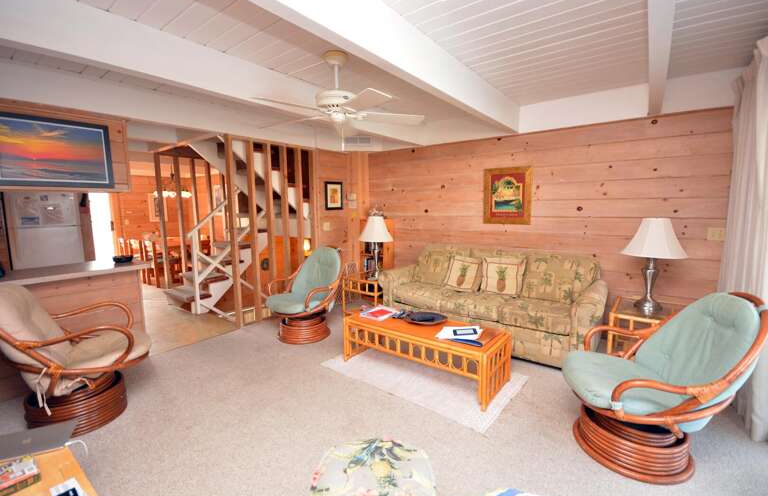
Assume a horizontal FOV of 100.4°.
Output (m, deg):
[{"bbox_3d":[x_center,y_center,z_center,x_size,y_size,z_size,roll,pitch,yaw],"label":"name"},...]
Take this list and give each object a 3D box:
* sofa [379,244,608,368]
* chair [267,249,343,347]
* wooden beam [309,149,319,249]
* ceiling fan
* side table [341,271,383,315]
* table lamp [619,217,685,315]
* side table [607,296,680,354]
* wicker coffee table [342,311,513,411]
[{"bbox_3d":[1.070,0.484,3.477,2.209,0.886,0.817,6,10,39],"label":"sofa"},{"bbox_3d":[-0.826,0.484,3.438,0.686,0.921,0.845,5,9,36],"label":"chair"},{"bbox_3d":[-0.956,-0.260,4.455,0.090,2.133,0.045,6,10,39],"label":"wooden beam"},{"bbox_3d":[-0.335,-1.033,2.253,1.246,0.633,1.246,6,10,39],"label":"ceiling fan"},{"bbox_3d":[-0.135,0.605,4.185,0.485,0.478,0.623,5,9,35],"label":"side table"},{"bbox_3d":[2.167,0.148,2.583,0.413,0.767,0.413,6,10,39],"label":"table lamp"},{"bbox_3d":[2.222,0.772,2.696,0.494,0.505,0.609,6,10,39],"label":"side table"},{"bbox_3d":[0.328,0.836,2.720,1.282,0.398,0.546,5,9,37],"label":"wicker coffee table"}]

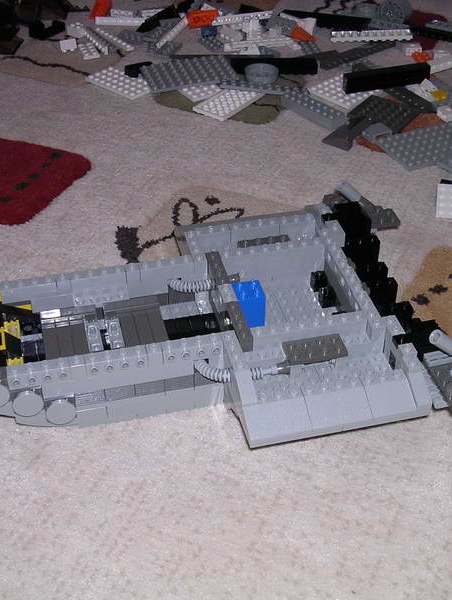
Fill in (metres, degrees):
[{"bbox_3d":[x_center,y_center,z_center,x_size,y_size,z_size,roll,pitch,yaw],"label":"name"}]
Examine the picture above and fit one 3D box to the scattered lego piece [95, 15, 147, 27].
[{"bbox_3d":[-0.108,-0.292,0.925,0.058,0.009,0.009,2,39,1],"label":"scattered lego piece"}]

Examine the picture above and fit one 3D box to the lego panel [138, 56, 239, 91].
[{"bbox_3d":[-0.034,-0.204,0.790,0.080,0.005,0.048,-12,43,-14],"label":"lego panel"}]

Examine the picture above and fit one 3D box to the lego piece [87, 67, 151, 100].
[{"bbox_3d":[-0.096,-0.198,0.806,0.064,0.005,0.032,29,47,33],"label":"lego piece"}]

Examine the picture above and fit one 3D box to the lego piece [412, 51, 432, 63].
[{"bbox_3d":[0.193,-0.238,0.862,0.019,0.009,0.015,0,39,0],"label":"lego piece"}]

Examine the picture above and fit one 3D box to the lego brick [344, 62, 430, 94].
[{"bbox_3d":[0.143,-0.197,0.782,0.080,0.016,0.010,-10,42,-14],"label":"lego brick"}]

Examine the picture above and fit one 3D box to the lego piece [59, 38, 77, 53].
[{"bbox_3d":[-0.157,-0.251,0.867,0.016,0.011,0.014,-15,19,-20],"label":"lego piece"}]

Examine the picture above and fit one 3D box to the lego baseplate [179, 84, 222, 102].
[{"bbox_3d":[-0.026,-0.194,0.810,0.034,0.005,0.040,-22,44,-26],"label":"lego baseplate"}]

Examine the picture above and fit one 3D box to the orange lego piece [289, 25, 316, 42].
[{"bbox_3d":[0.079,-0.273,0.901,0.026,0.010,0.015,17,42,19],"label":"orange lego piece"}]

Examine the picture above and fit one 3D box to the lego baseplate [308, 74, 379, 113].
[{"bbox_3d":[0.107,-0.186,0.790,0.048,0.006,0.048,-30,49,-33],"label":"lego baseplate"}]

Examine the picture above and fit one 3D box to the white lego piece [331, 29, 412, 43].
[{"bbox_3d":[0.142,-0.261,0.864,0.080,0.005,0.016,-2,39,-2],"label":"white lego piece"}]

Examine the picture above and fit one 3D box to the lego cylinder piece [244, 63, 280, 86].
[{"bbox_3d":[0.033,-0.214,0.827,0.030,0.010,0.030,1,41,-1],"label":"lego cylinder piece"}]

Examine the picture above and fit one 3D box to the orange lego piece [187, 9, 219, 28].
[{"bbox_3d":[-0.025,-0.297,0.925,0.032,0.016,0.011,-11,41,-15],"label":"orange lego piece"}]

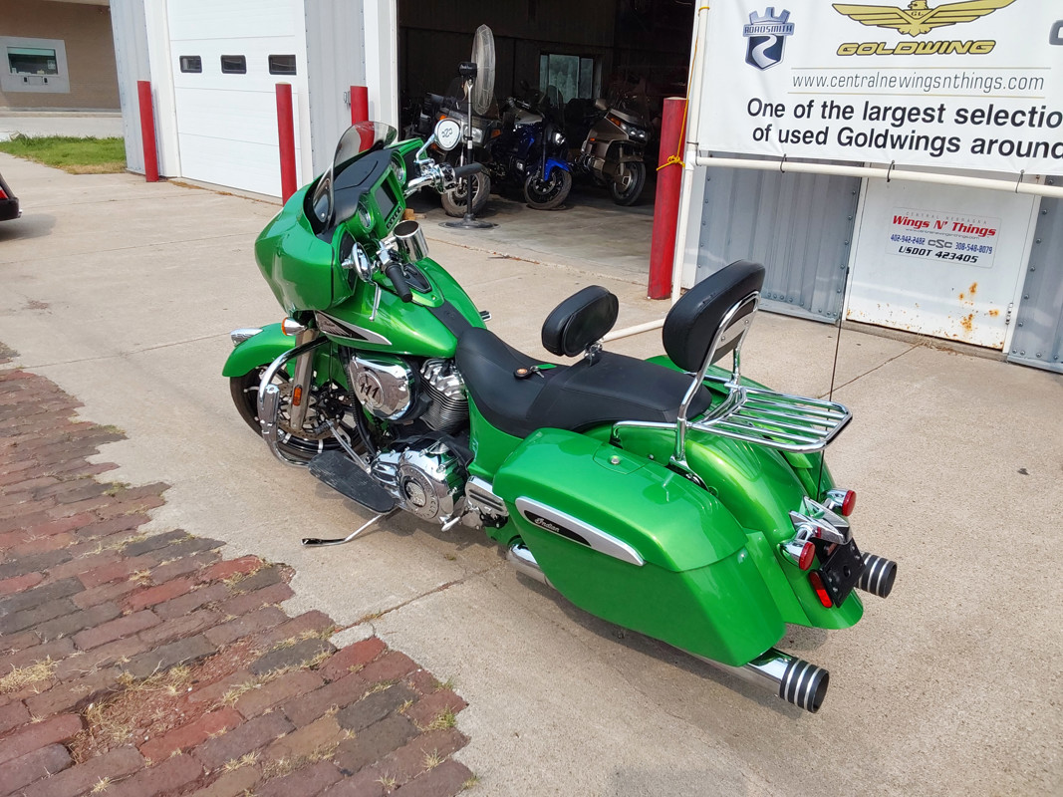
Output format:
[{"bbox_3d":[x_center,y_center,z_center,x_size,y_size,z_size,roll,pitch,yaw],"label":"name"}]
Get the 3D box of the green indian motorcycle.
[{"bbox_3d":[-0.140,-0.114,2.706,2.520,1.360,0.960,17,24,35],"label":"green indian motorcycle"}]

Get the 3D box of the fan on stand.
[{"bbox_3d":[-0.629,-2.804,8.873,0.620,1.957,0.860,0,19,-7],"label":"fan on stand"}]

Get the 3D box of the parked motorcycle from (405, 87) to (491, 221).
[{"bbox_3d":[-1.347,-3.016,10.173,0.950,1.450,2.500,-13,24,-37],"label":"parked motorcycle"}]

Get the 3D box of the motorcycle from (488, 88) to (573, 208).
[{"bbox_3d":[-0.327,-3.276,11.084,0.900,1.420,2.400,-14,25,-39],"label":"motorcycle"}]

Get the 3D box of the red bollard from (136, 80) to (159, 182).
[{"bbox_3d":[-5.345,-3.720,11.981,0.168,1.330,0.168,-16,26,-42],"label":"red bollard"}]

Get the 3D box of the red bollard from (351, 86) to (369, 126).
[{"bbox_3d":[-1.666,-2.343,8.441,0.168,1.330,0.168,-16,26,-42],"label":"red bollard"}]

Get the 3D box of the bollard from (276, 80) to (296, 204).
[{"bbox_3d":[-2.670,-2.716,9.399,0.168,1.330,0.168,-16,26,-42],"label":"bollard"}]

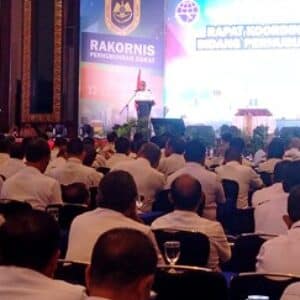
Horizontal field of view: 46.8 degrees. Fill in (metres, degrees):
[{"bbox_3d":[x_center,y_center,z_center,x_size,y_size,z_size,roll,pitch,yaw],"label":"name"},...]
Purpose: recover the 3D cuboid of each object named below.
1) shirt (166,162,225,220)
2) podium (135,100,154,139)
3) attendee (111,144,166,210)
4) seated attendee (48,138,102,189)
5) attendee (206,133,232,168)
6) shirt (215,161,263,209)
[{"bbox_3d":[0.373,0.386,2.936,0.490,0.580,0.340,1,5,3],"label":"shirt"},{"bbox_3d":[-0.142,-0.780,9.350,0.540,1.100,0.450,0,5,-5],"label":"podium"},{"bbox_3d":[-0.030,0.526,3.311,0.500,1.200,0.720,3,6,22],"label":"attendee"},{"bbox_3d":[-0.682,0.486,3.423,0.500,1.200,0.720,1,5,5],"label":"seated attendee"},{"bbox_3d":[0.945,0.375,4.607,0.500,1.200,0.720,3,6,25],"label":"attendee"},{"bbox_3d":[0.879,0.388,3.535,0.490,0.580,0.340,2,5,12],"label":"shirt"}]

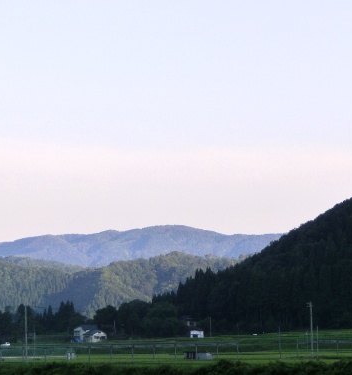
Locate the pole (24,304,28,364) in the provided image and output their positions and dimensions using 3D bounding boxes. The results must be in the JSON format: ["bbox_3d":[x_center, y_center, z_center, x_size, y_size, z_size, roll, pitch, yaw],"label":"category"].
[{"bbox_3d":[-25.360,24.970,370.000,0.340,10.000,0.340,-1,-4,0],"label":"pole"}]

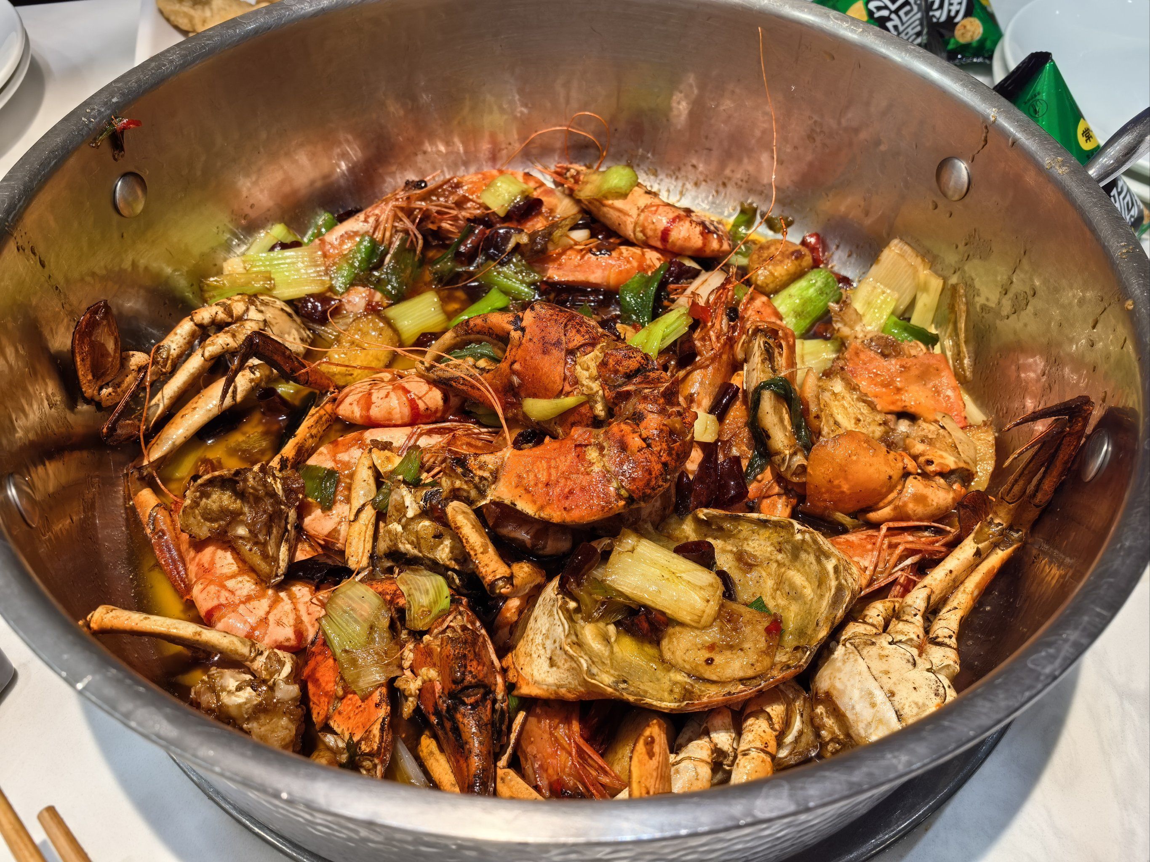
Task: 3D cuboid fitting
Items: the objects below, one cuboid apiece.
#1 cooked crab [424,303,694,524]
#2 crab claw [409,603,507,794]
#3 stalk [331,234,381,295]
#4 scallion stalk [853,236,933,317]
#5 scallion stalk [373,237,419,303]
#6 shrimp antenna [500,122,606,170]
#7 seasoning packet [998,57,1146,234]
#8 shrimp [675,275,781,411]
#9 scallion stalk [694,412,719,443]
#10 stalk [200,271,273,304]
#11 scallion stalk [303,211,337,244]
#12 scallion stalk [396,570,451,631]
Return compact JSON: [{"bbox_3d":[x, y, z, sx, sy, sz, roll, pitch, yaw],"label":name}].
[{"bbox_3d":[-0.006,-0.007,0.327,0.090,0.043,0.068,1,52,-1],"label":"cooked crab"},{"bbox_3d":[-0.028,0.066,0.219,0.022,0.019,0.050,-6,77,-2],"label":"crab claw"},{"bbox_3d":[-0.100,-0.076,0.413,0.014,0.013,0.028,21,60,14],"label":"stalk"},{"bbox_3d":[0.120,-0.057,0.338,0.017,0.014,0.032,35,100,32],"label":"scallion stalk"},{"bbox_3d":[-0.074,-0.067,0.372,0.018,0.010,0.031,4,64,-6],"label":"scallion stalk"},{"bbox_3d":[-0.011,-0.141,0.445,0.052,0.027,0.013,1,52,-1],"label":"shrimp antenna"},{"bbox_3d":[0.227,-0.136,0.424,0.066,0.066,0.075,-37,60,-27],"label":"seasoning packet"},{"bbox_3d":[0.064,-0.037,0.371,0.031,0.028,0.058,14,52,9],"label":"shrimp"},{"bbox_3d":[0.043,-0.001,0.294,0.009,0.006,0.010,2,83,5],"label":"scallion stalk"},{"bbox_3d":[-0.134,-0.057,0.356,0.028,0.008,0.012,-5,61,8],"label":"stalk"},{"bbox_3d":[-0.105,-0.083,0.367,0.009,0.008,0.020,18,52,13],"label":"scallion stalk"},{"bbox_3d":[-0.047,0.052,0.278,0.016,0.009,0.018,-5,75,-6],"label":"scallion stalk"}]

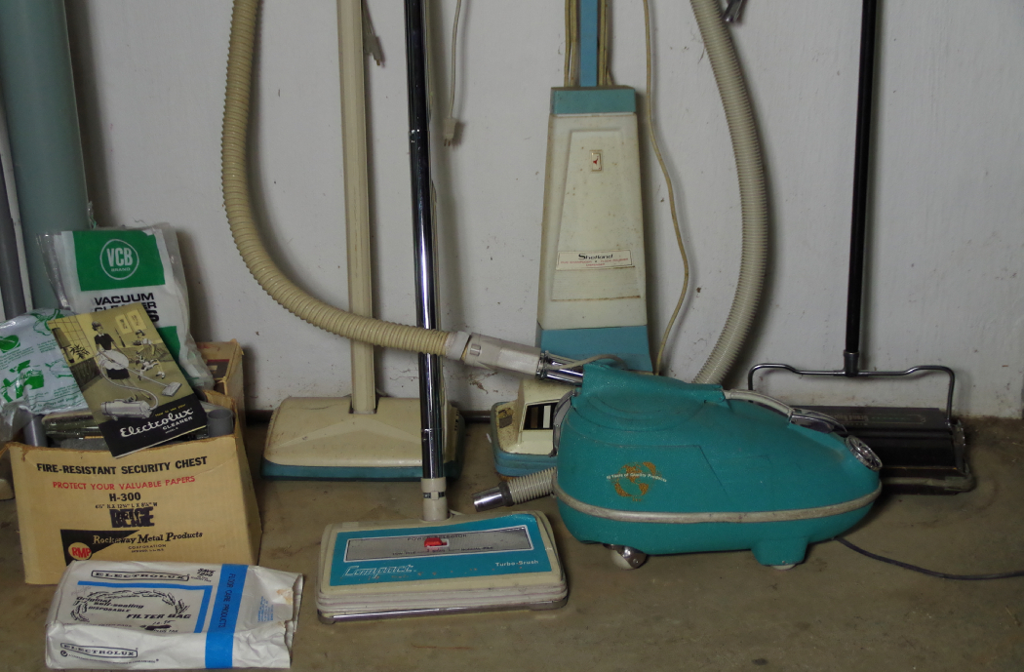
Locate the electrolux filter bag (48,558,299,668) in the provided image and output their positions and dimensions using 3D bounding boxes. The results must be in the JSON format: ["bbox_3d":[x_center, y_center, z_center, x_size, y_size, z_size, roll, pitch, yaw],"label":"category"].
[{"bbox_3d":[-0.462,0.389,2.366,0.327,0.053,0.178,0,25,0],"label":"electrolux filter bag"}]

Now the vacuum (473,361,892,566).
[{"bbox_3d":[0.262,0.181,2.539,0.525,0.288,0.245,0,24,0],"label":"vacuum"}]

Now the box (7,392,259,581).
[{"bbox_3d":[-0.547,0.230,2.504,0.330,0.229,0.133,-1,25,-2],"label":"box"}]

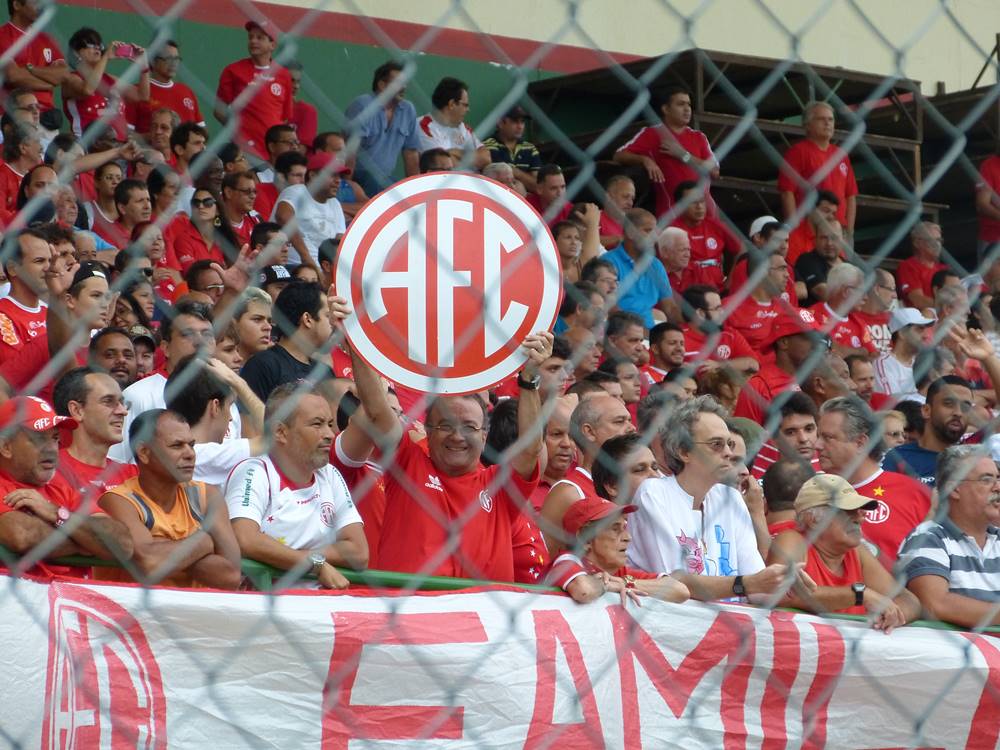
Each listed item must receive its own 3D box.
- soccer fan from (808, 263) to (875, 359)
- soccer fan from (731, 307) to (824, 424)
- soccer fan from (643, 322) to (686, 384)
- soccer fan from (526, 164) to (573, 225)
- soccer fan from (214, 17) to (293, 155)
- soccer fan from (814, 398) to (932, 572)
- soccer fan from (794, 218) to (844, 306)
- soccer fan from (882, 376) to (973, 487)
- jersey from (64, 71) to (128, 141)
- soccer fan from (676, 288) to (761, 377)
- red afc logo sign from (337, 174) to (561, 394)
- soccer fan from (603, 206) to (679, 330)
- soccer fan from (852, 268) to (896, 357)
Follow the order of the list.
[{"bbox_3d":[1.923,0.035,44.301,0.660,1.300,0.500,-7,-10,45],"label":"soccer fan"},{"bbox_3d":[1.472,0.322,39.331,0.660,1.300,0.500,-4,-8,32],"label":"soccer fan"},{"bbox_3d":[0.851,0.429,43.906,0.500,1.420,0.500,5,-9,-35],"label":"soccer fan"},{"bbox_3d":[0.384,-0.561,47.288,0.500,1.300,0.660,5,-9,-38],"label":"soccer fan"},{"bbox_3d":[-1.621,-1.478,55.385,0.530,1.740,0.360,2,-8,-18],"label":"soccer fan"},{"bbox_3d":[1.117,0.917,25.675,0.530,1.720,0.340,-1,-7,5],"label":"soccer fan"},{"bbox_3d":[1.864,-0.209,48.209,0.520,1.380,0.550,4,-8,-25],"label":"soccer fan"},{"bbox_3d":[1.433,0.853,27.678,0.530,1.720,0.340,4,-8,-28],"label":"soccer fan"},{"bbox_3d":[-2.609,-1.702,54.464,0.420,0.550,0.280,6,-10,-38],"label":"jersey"},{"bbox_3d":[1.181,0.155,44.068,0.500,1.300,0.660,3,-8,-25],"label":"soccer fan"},{"bbox_3d":[-0.138,-0.242,22.500,0.600,0.590,0.020,0,-3,2],"label":"red afc logo sign"},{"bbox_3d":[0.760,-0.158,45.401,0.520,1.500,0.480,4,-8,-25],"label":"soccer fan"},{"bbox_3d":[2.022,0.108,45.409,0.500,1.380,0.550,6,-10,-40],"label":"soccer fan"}]

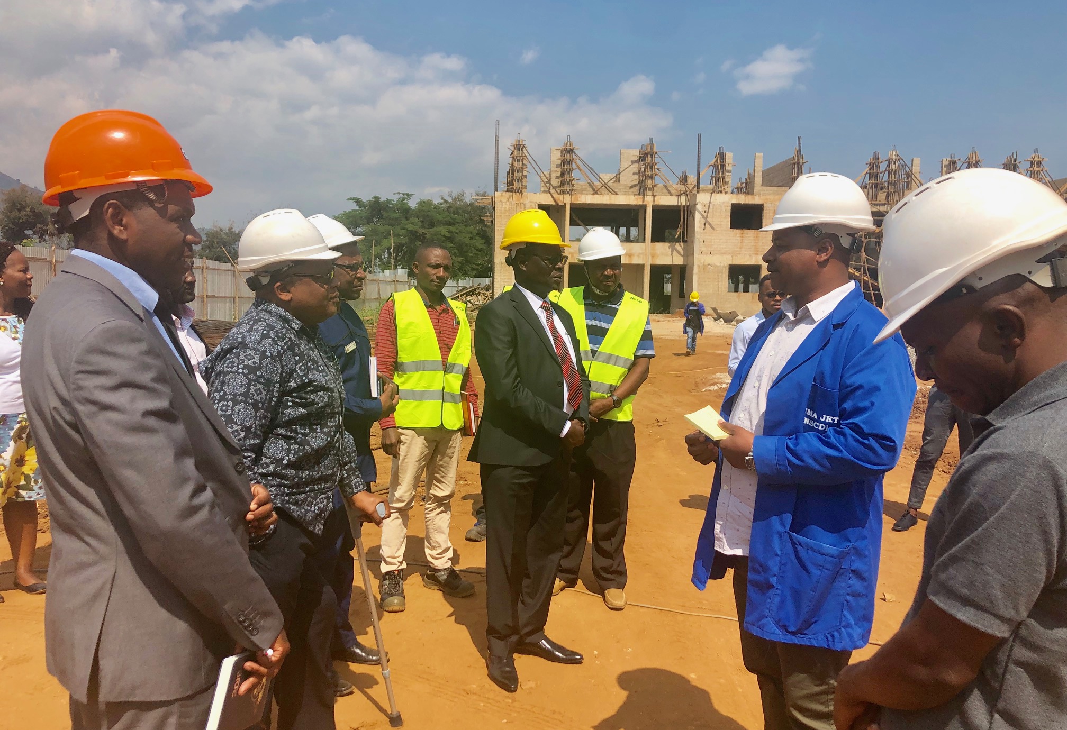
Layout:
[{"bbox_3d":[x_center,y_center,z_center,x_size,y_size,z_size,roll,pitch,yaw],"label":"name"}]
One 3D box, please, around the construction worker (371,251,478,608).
[{"bbox_3d":[-0.517,0.263,4.134,0.520,1.680,0.370,-2,6,-29],"label":"construction worker"}]

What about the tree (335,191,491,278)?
[{"bbox_3d":[-6.891,-6.483,50.314,9.500,7.200,9.000,1,5,0],"label":"tree"}]

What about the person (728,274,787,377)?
[{"bbox_3d":[1.406,0.272,5.272,0.500,1.650,0.340,1,5,0],"label":"person"}]

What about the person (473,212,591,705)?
[{"bbox_3d":[-0.004,0.302,3.288,0.380,1.765,0.500,6,7,43],"label":"person"}]

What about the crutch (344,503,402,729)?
[{"bbox_3d":[-0.535,0.767,2.879,0.200,0.900,0.090,-6,6,31],"label":"crutch"}]

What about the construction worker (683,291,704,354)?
[{"bbox_3d":[4.263,-1.120,22.728,0.540,1.651,0.420,2,5,10],"label":"construction worker"}]

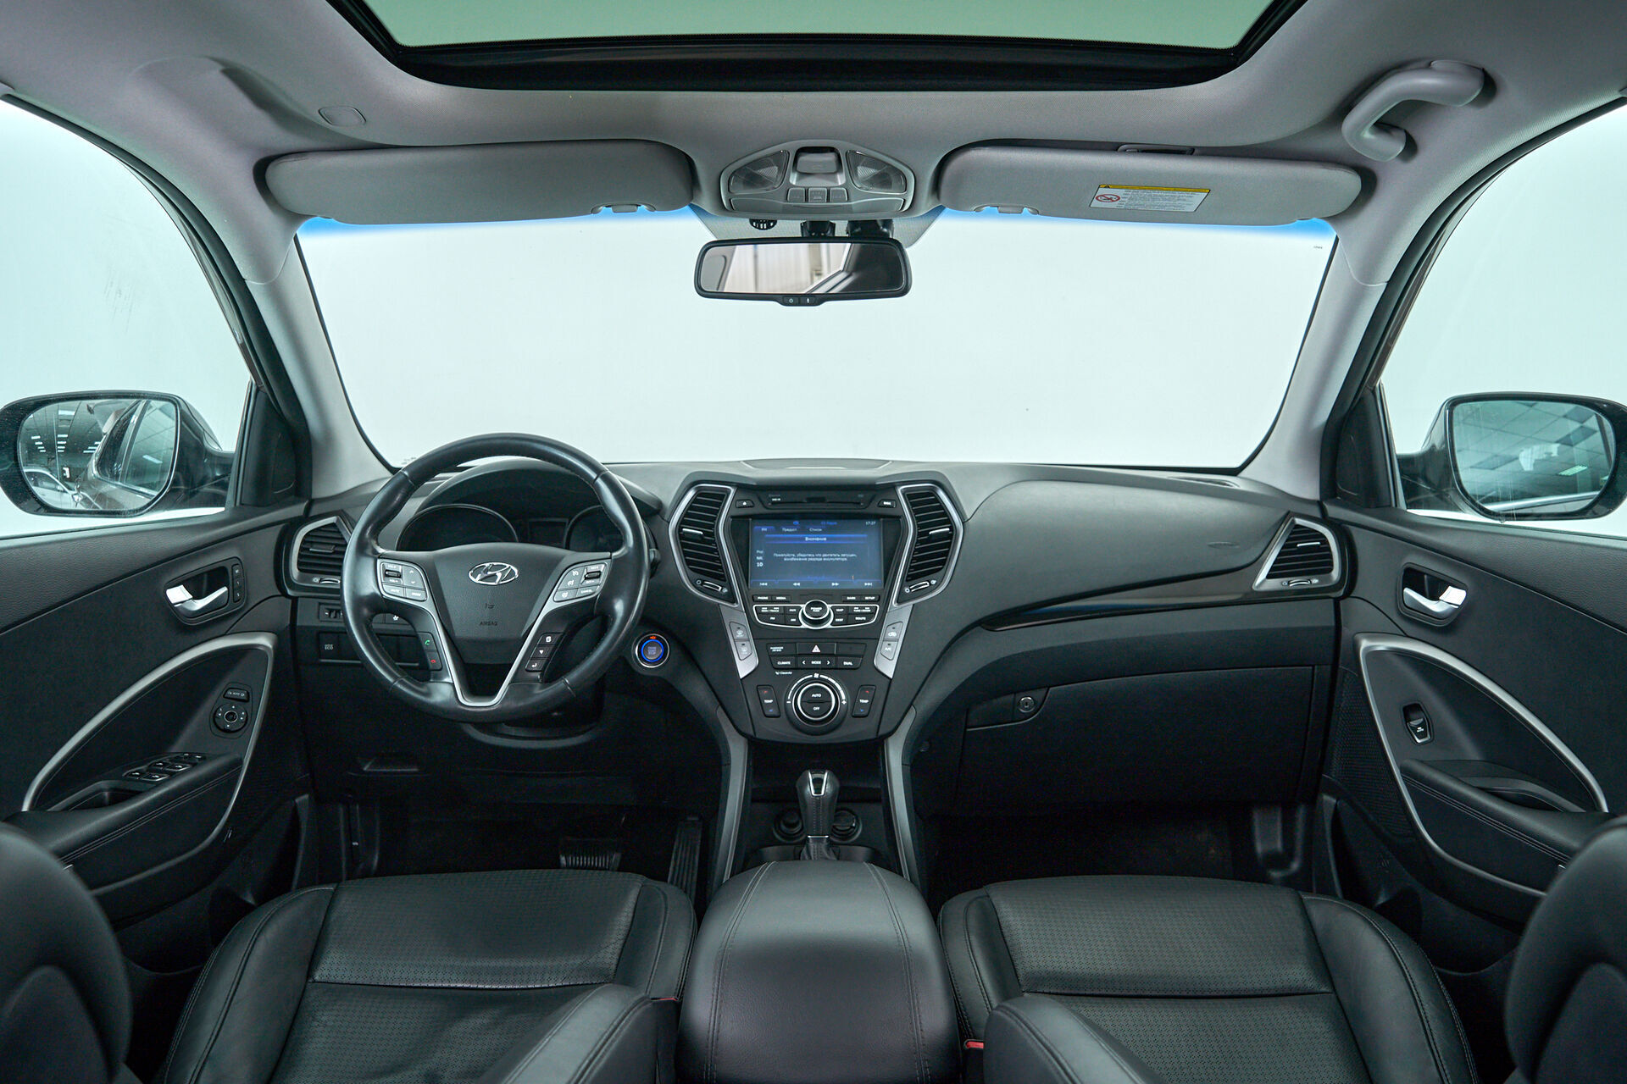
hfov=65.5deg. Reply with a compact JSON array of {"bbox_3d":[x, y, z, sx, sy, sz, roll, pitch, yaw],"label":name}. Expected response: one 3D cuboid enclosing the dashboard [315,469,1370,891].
[{"bbox_3d":[0.008,0.144,1.849,1.470,0.520,0.590,0,6,0],"label":"dashboard"}]

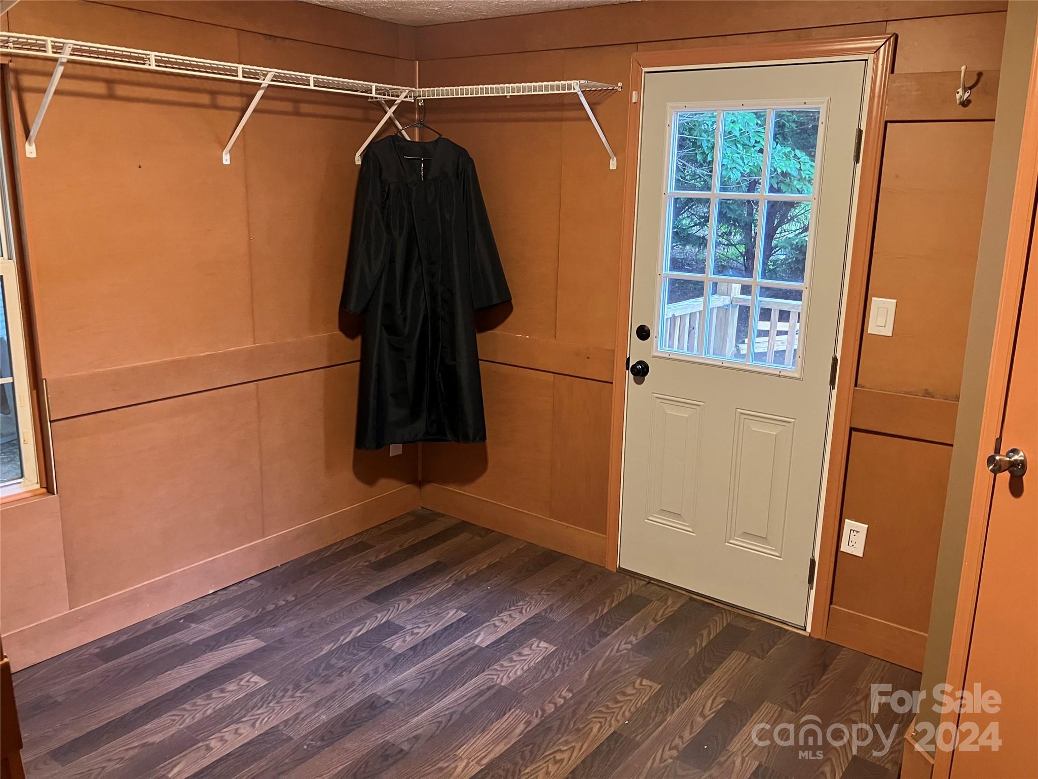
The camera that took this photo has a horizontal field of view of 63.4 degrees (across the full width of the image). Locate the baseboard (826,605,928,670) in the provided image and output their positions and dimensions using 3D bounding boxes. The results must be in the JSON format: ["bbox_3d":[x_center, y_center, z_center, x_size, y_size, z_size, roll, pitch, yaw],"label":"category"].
[{"bbox_3d":[1.298,0.893,3.004,0.372,0.142,0.016,11,17,36],"label":"baseboard"}]

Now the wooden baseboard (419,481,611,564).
[{"bbox_3d":[-0.054,0.622,3.995,1.114,0.142,0.016,11,17,36],"label":"wooden baseboard"}]

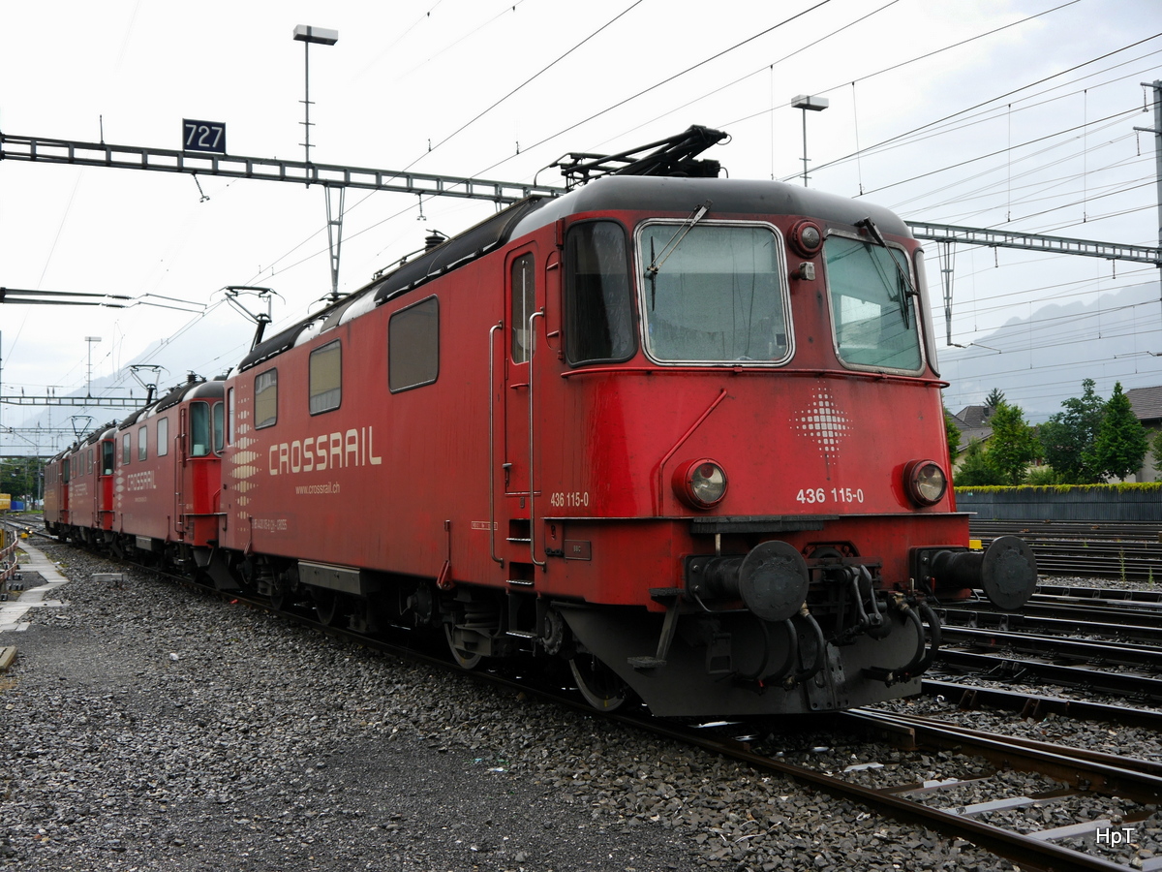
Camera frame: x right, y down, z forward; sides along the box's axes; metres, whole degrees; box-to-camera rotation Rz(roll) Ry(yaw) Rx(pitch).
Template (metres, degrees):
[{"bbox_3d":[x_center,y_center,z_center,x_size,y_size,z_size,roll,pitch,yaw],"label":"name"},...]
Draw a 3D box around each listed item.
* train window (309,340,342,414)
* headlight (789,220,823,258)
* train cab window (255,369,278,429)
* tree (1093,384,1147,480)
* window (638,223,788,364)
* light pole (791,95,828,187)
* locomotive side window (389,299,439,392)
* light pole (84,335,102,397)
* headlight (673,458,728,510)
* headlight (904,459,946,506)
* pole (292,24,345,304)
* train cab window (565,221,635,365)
[{"bbox_3d":[-2.730,-0.605,14.315,0.060,0.710,1.362,1,-3,-25],"label":"train window"},{"bbox_3d":[1.484,-1.289,8.848,0.250,0.250,0.150,1,-3,-25],"label":"headlight"},{"bbox_3d":[-3.980,-0.453,16.965,0.060,0.710,1.347,1,-3,-25],"label":"train cab window"},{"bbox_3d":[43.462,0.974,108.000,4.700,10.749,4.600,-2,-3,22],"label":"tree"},{"bbox_3d":[0.865,-0.924,8.680,1.000,0.970,0.080,0,-12,-9],"label":"window"},{"bbox_3d":[5.554,-6.792,32.700,0.830,2.995,0.400,1,-3,-25],"label":"light pole"},{"bbox_3d":[-1.456,-0.760,11.614,0.060,0.710,1.389,1,-3,-25],"label":"locomotive side window"},{"bbox_3d":[-26.534,-3.725,73.000,0.820,3.343,0.400,1,-3,-25],"label":"light pole"},{"bbox_3d":[0.754,0.306,8.357,0.290,0.300,0.190,1,-3,-25],"label":"headlight"},{"bbox_3d":[2.314,0.328,9.092,0.290,0.300,0.190,1,-3,-25],"label":"headlight"},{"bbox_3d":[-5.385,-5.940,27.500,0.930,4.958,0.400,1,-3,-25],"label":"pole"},{"bbox_3d":[0.110,-0.919,8.666,0.480,0.930,0.110,-1,-10,28],"label":"train cab window"}]

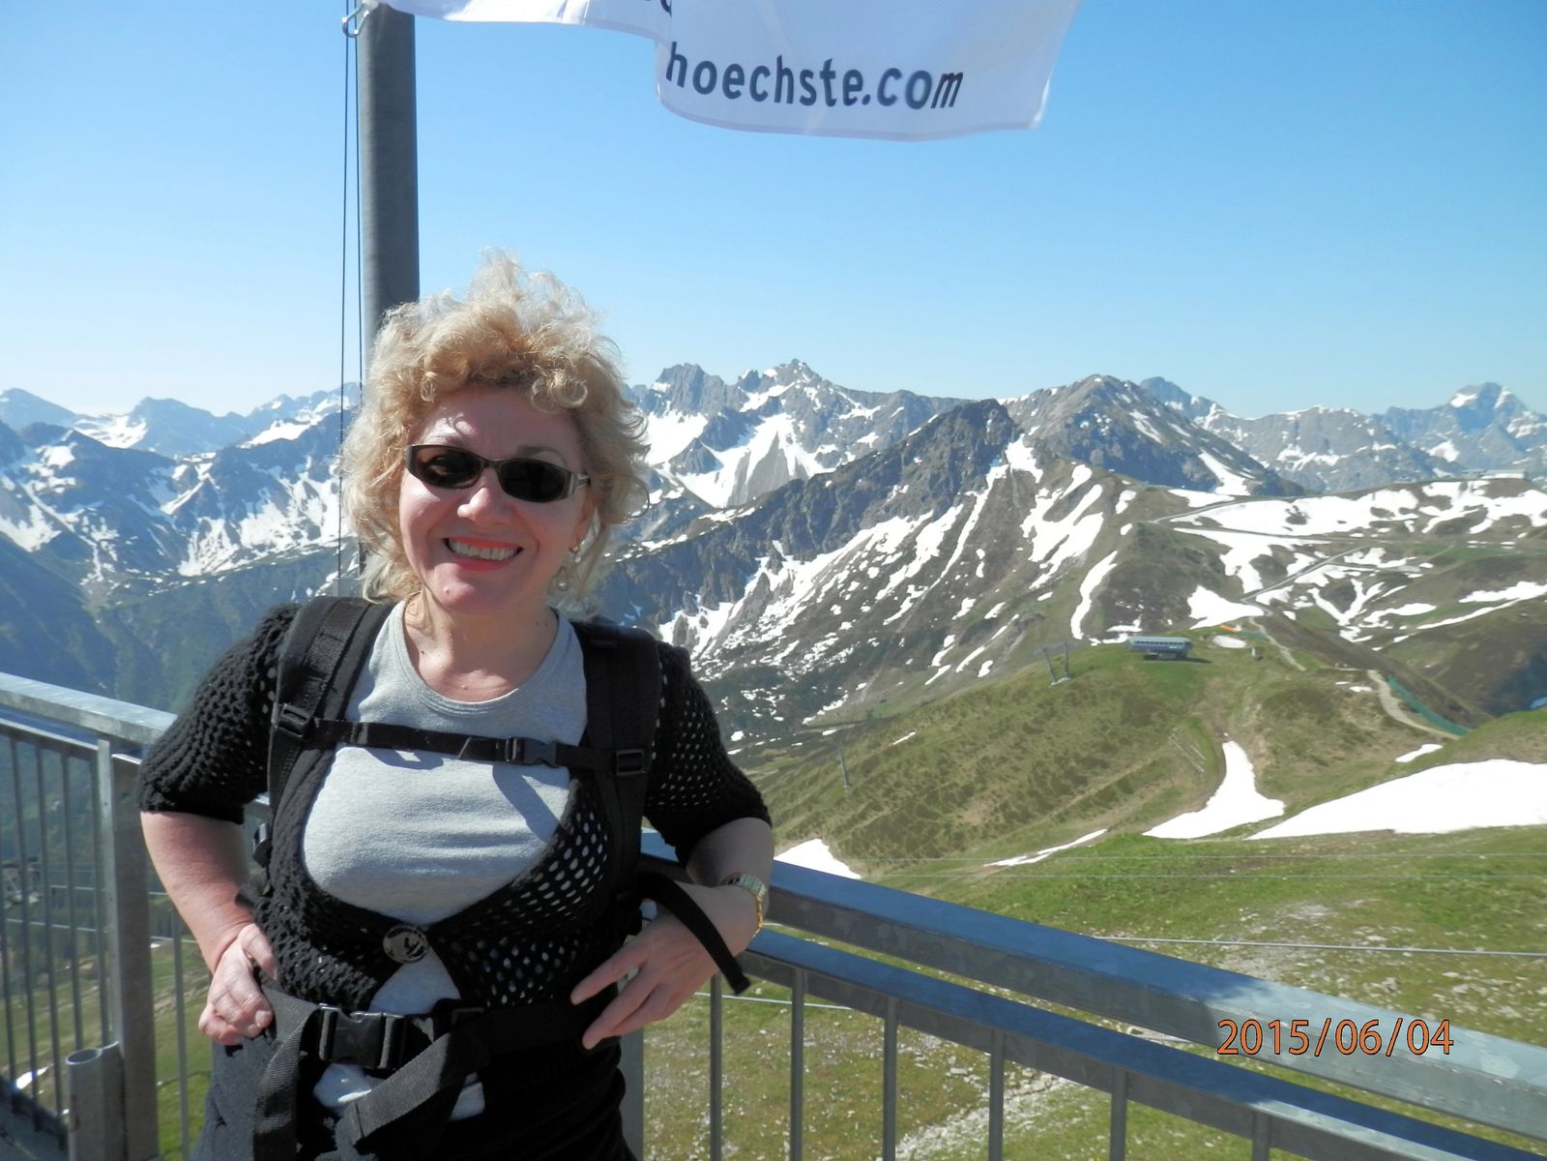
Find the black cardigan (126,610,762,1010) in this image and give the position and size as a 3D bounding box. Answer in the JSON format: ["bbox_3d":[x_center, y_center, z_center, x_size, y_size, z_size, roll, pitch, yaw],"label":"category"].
[{"bbox_3d":[-0.292,0.214,1.055,0.560,0.370,0.310,0,5,-3],"label":"black cardigan"}]

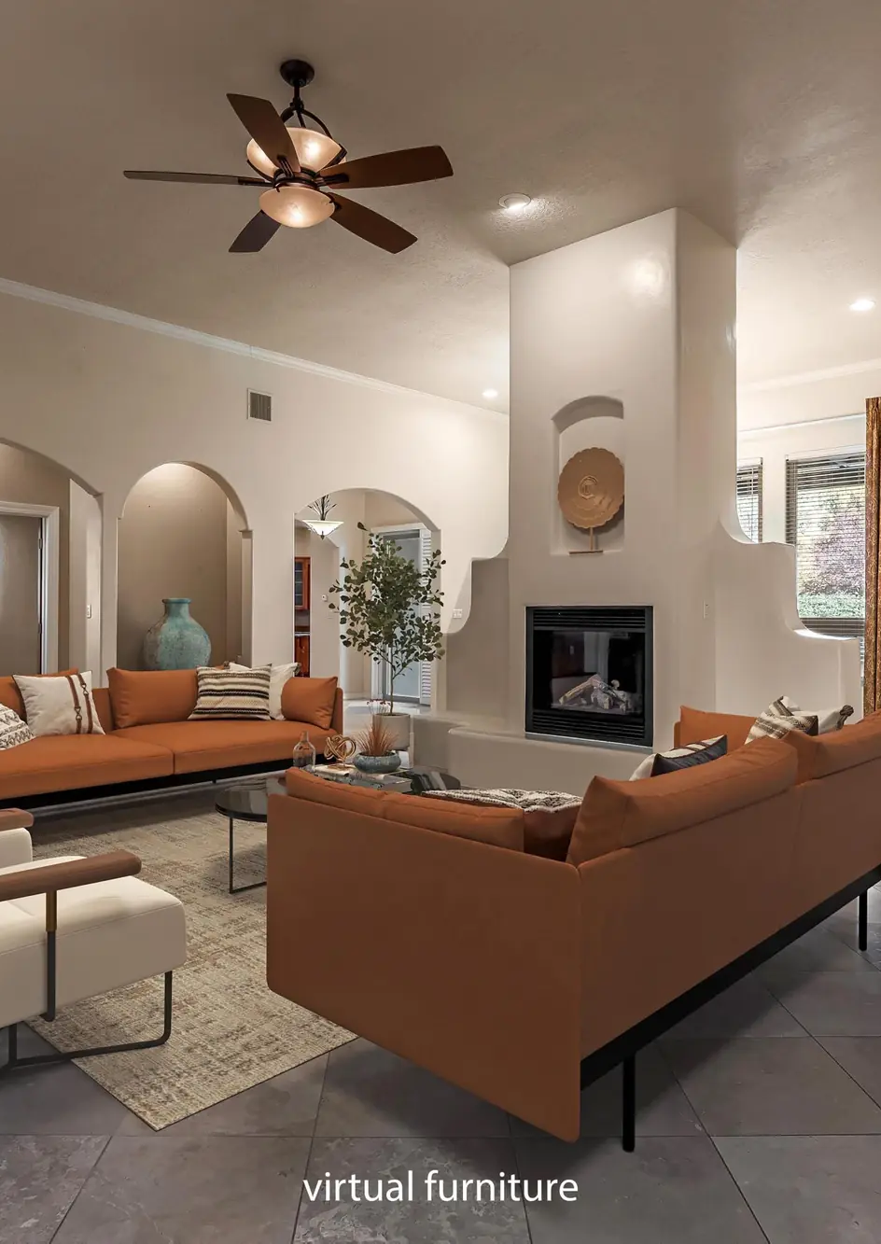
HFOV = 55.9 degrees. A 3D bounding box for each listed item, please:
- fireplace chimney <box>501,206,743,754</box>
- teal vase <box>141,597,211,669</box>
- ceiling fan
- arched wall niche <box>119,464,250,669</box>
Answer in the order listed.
[{"bbox_3d":[1.214,-0.826,5.742,1.274,3.383,0.771,0,0,42],"label":"fireplace chimney"},{"bbox_3d":[-2.397,0.241,7.550,0.601,0.907,0.601,0,0,-44],"label":"teal vase"},{"bbox_3d":[-0.659,-2.166,3.821,1.460,0.740,1.460,0,0,0],"label":"ceiling fan"},{"bbox_3d":[-2.422,-0.355,7.508,1.310,2.120,0.620,0,0,-44],"label":"arched wall niche"}]

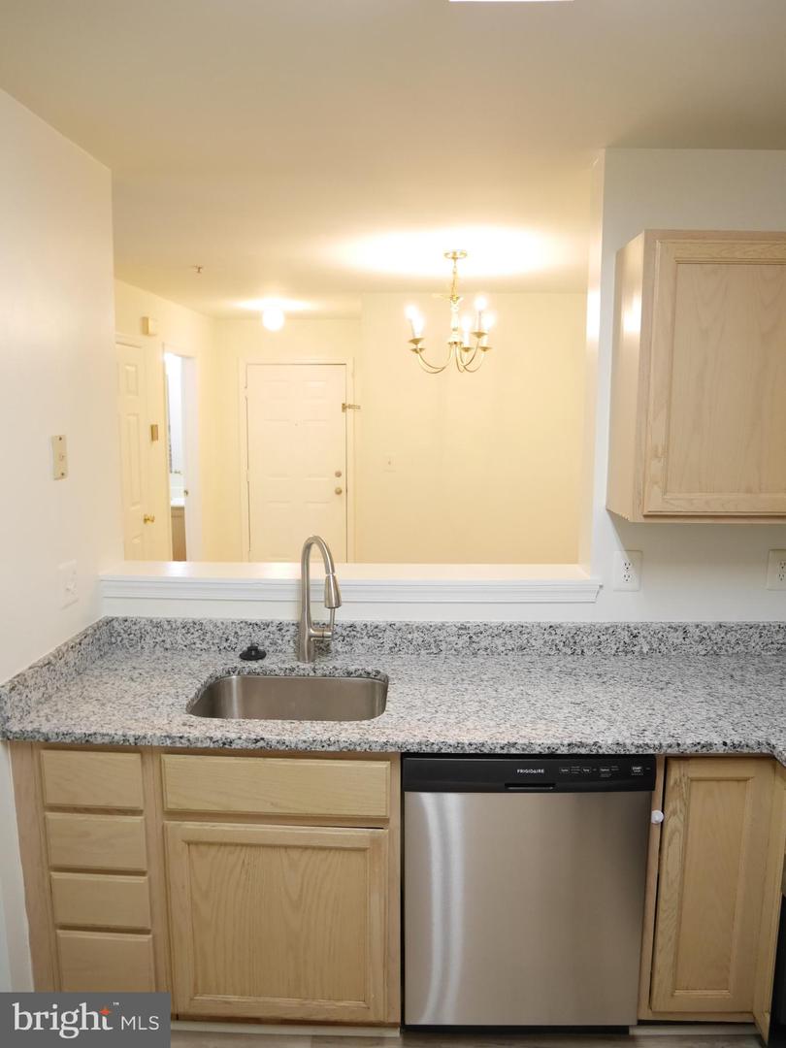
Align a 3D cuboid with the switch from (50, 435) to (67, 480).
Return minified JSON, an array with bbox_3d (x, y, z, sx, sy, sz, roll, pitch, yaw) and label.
[{"bbox_3d":[-0.943,-0.189,2.054,0.010,0.119,0.075,0,9,2],"label":"switch"}]

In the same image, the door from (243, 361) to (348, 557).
[{"bbox_3d":[-0.823,-0.340,6.331,0.855,2.047,0.045,0,9,2],"label":"door"}]

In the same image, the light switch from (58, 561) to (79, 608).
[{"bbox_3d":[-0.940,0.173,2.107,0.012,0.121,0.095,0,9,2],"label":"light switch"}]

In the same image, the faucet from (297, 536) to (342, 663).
[{"bbox_3d":[-0.199,0.236,2.161,0.115,0.415,0.255,-5,10,-27],"label":"faucet"}]

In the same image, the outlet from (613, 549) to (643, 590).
[{"bbox_3d":[0.739,0.148,2.287,0.080,0.125,0.009,0,9,2],"label":"outlet"}]

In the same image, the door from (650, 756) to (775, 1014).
[{"bbox_3d":[0.779,0.891,1.778,0.253,0.680,0.020,0,9,2],"label":"door"}]

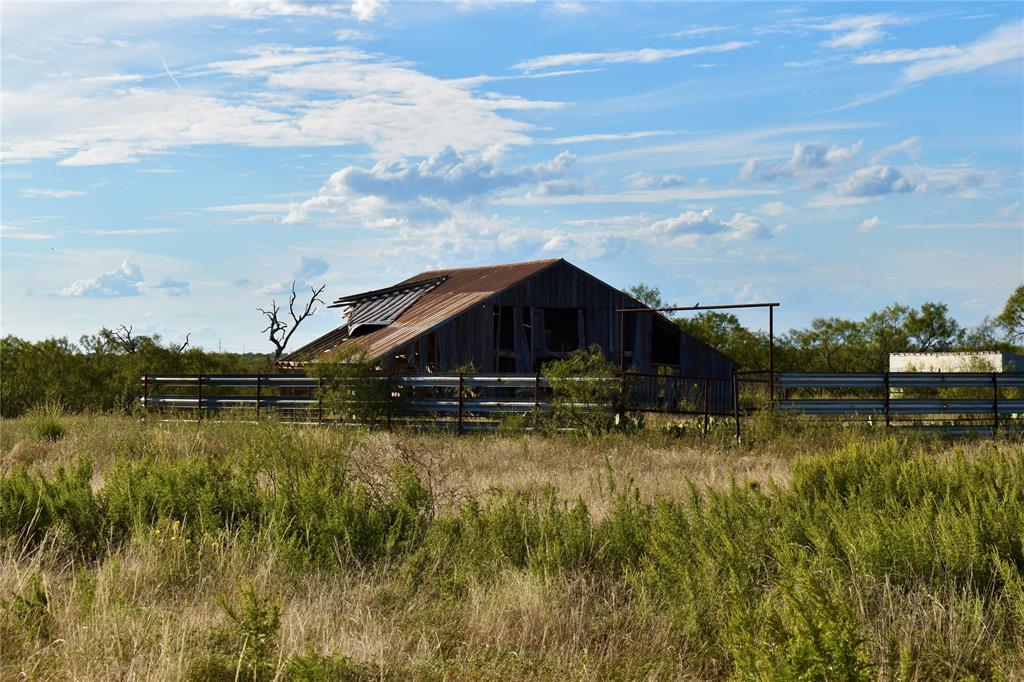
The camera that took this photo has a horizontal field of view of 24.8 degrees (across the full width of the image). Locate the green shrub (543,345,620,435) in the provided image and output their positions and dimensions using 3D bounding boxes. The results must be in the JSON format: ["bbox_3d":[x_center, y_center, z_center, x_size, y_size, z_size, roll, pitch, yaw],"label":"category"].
[{"bbox_3d":[1.540,1.156,51.700,1.750,2.160,1.650,0,-1,0],"label":"green shrub"}]

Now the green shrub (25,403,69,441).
[{"bbox_3d":[-9.750,1.717,48.800,0.950,0.890,0.900,0,-1,0],"label":"green shrub"}]

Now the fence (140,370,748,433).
[{"bbox_3d":[-3.200,1.544,57.200,20.300,1.550,2.000,-1,-1,41],"label":"fence"}]

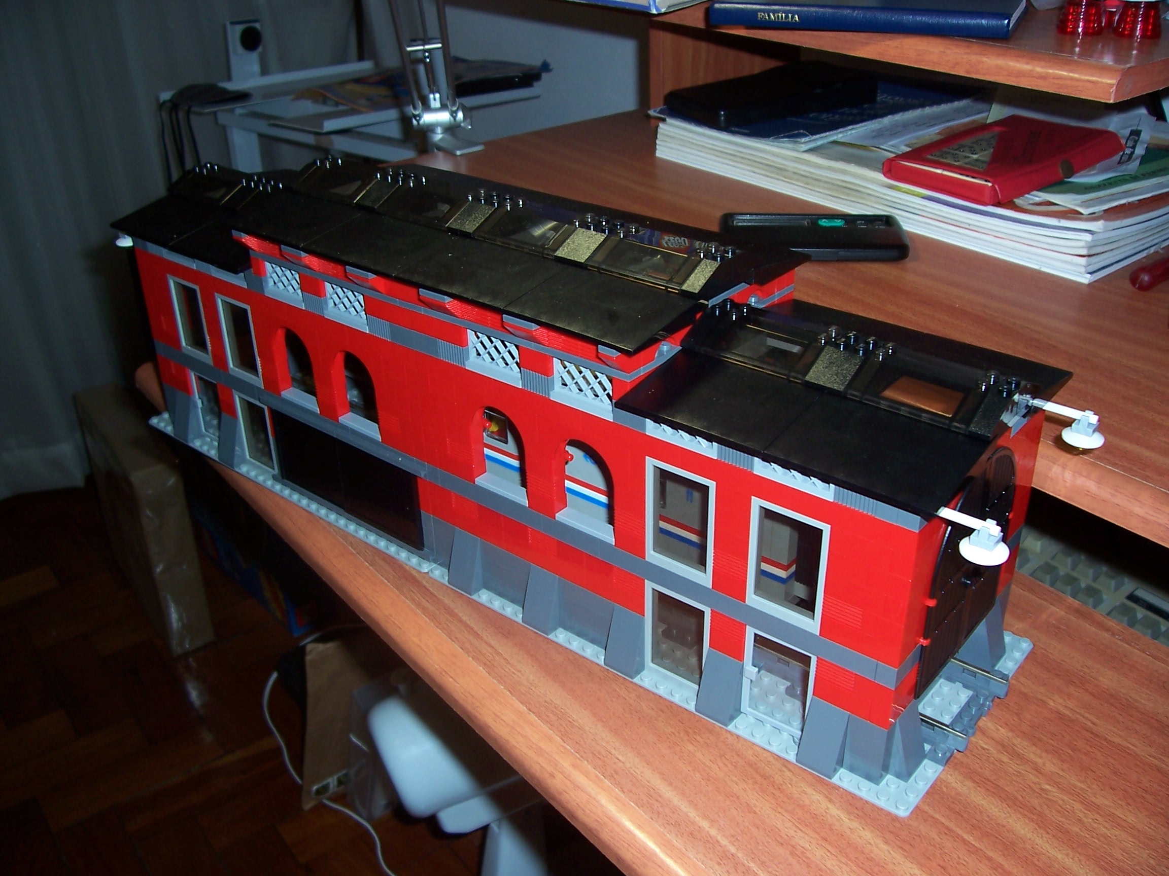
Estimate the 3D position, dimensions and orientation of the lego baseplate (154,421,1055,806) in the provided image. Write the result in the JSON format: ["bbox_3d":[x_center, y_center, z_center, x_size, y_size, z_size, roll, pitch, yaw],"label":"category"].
[{"bbox_3d":[-0.037,0.041,0.605,0.512,0.004,0.128,21,36,35],"label":"lego baseplate"}]

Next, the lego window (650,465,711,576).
[{"bbox_3d":[0.039,0.031,0.450,0.029,0.043,0.007,21,36,35],"label":"lego window"}]

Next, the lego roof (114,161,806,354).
[{"bbox_3d":[-0.086,-0.107,0.569,0.376,0.045,0.128,21,35,35],"label":"lego roof"}]

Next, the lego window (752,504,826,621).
[{"bbox_3d":[0.076,0.046,0.422,0.029,0.043,0.007,21,36,35],"label":"lego window"}]

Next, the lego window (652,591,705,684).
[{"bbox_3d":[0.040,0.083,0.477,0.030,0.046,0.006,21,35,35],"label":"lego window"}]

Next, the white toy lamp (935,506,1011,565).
[{"bbox_3d":[0.125,0.031,0.373,0.028,0.015,0.016,21,35,35],"label":"white toy lamp"}]

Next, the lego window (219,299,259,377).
[{"bbox_3d":[-0.181,-0.054,0.613,0.029,0.043,0.007,21,36,35],"label":"lego window"}]

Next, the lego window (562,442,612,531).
[{"bbox_3d":[0.002,0.019,0.478,0.032,0.043,0.007,21,35,35],"label":"lego window"}]

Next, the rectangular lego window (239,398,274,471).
[{"bbox_3d":[-0.180,-0.004,0.640,0.029,0.043,0.007,21,36,35],"label":"rectangular lego window"}]

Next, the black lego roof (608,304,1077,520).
[{"bbox_3d":[0.103,-0.026,0.436,0.128,0.024,0.128,21,35,35],"label":"black lego roof"}]

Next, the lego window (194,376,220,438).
[{"bbox_3d":[-0.217,-0.015,0.668,0.030,0.046,0.006,21,35,35],"label":"lego window"}]

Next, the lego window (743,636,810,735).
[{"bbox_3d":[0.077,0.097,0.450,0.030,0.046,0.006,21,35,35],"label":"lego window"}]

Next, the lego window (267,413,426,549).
[{"bbox_3d":[-0.123,0.019,0.598,0.116,0.046,0.008,21,36,35],"label":"lego window"}]

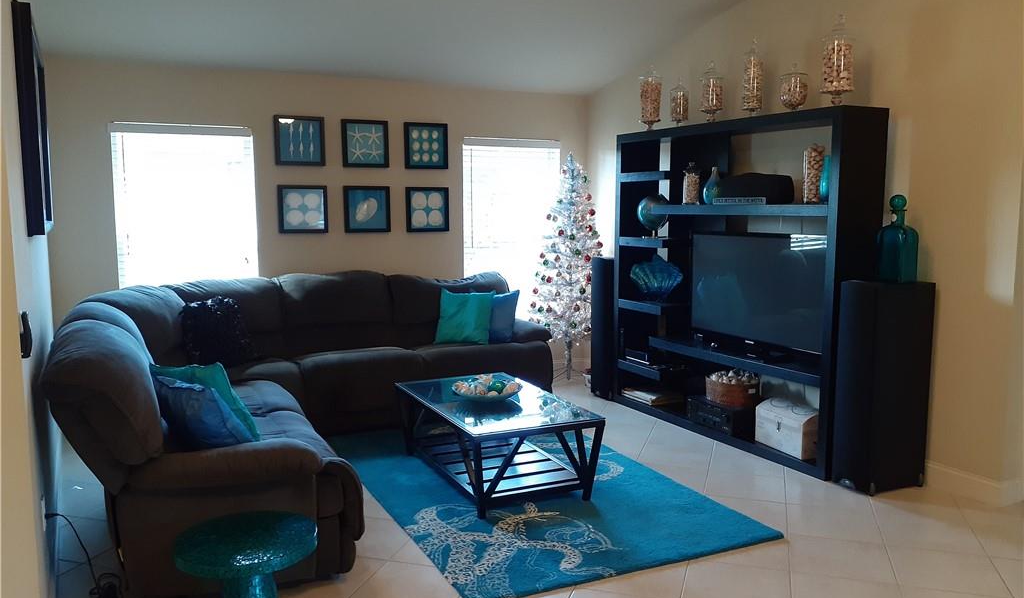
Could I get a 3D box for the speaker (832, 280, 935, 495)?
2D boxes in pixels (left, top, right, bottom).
[{"bbox_3d":[1.971,0.462,4.265,0.390,1.100,0.250,-4,7,-27],"label":"speaker"}]

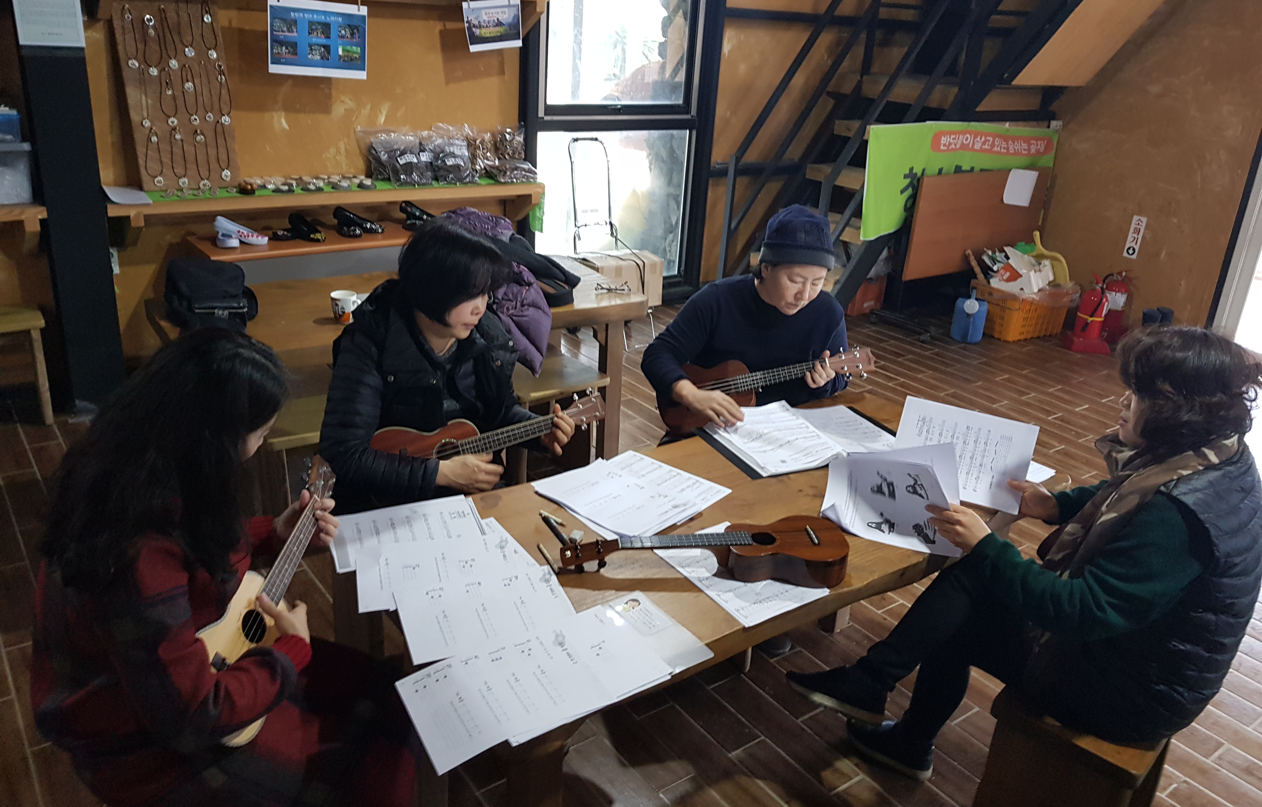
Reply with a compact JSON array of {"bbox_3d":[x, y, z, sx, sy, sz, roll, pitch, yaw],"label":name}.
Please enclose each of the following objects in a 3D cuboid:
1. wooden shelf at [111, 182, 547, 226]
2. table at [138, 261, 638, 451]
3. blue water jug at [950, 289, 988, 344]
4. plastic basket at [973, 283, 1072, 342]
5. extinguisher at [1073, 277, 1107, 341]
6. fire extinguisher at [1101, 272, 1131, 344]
[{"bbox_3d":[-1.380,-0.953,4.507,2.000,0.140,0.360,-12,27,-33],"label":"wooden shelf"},{"bbox_3d":[-0.790,-0.044,3.469,1.630,0.720,0.700,-12,27,-33],"label":"table"},{"bbox_3d":[2.041,-0.528,5.645,0.200,0.290,0.230,12,24,19],"label":"blue water jug"},{"bbox_3d":[2.346,-0.575,5.742,0.460,0.280,0.350,-11,27,-31],"label":"plastic basket"},{"bbox_3d":[2.748,-0.569,5.607,0.150,0.420,0.165,15,25,26],"label":"extinguisher"},{"bbox_3d":[2.905,-0.596,5.696,0.165,0.420,0.150,15,25,26],"label":"fire extinguisher"}]

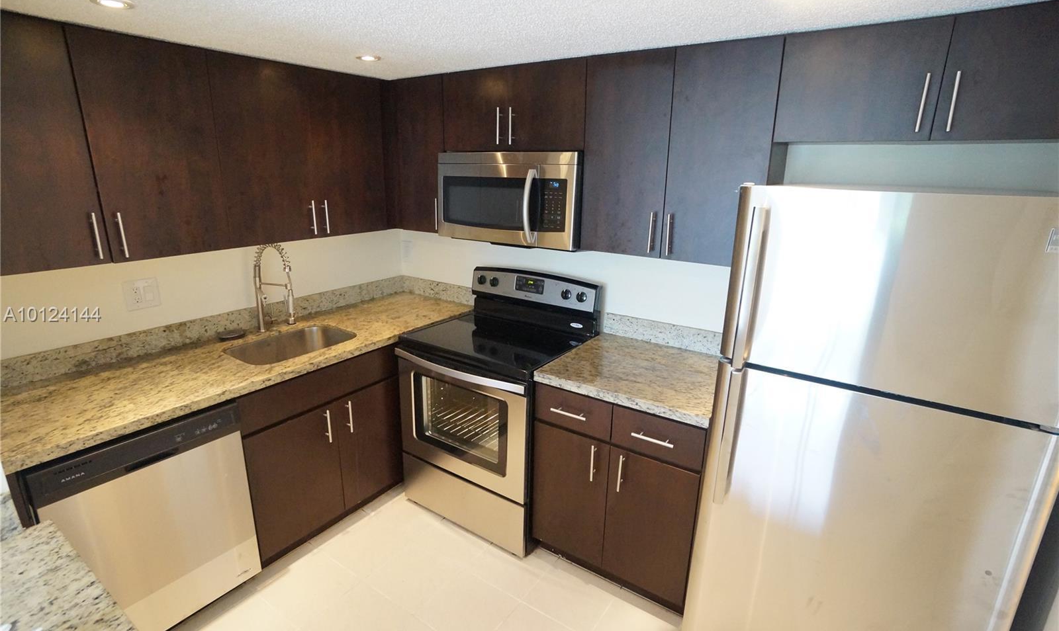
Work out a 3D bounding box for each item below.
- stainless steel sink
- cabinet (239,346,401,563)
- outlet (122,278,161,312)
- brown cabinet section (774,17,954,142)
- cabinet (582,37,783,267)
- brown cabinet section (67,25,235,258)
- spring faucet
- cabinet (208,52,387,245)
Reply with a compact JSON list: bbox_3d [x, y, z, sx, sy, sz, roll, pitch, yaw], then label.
[{"bbox_3d":[-1.158,0.241,2.332,0.352,0.204,0.520,11,20,31],"label":"stainless steel sink"},{"bbox_3d":[-1.194,0.585,2.428,0.643,0.853,0.811,11,20,31],"label":"cabinet"},{"bbox_3d":[-1.610,-0.087,1.959,0.009,0.117,0.118,11,19,32],"label":"outlet"},{"bbox_3d":[1.078,-0.736,1.559,0.415,0.319,0.304,11,19,32],"label":"brown cabinet section"},{"bbox_3d":[0.621,-0.634,1.940,0.719,0.755,0.341,11,20,31],"label":"cabinet"},{"bbox_3d":[-1.499,-0.629,1.823,0.355,0.755,0.399,11,20,31],"label":"brown cabinet section"},{"bbox_3d":[-1.213,-0.124,2.227,0.208,0.431,0.076,5,17,15],"label":"spring faucet"},{"bbox_3d":[-1.138,-0.777,2.304,0.304,0.764,0.845,11,19,32],"label":"cabinet"}]

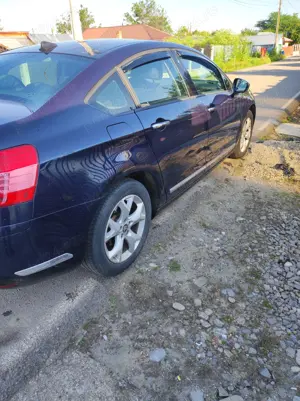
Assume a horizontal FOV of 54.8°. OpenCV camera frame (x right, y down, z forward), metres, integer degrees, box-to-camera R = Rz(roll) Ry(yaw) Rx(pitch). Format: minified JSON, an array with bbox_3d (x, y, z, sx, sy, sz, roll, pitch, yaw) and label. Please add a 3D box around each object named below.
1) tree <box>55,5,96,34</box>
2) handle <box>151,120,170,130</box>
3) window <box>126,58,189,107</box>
[{"bbox_3d":[-8.008,-18.310,32.370,4.700,6.300,4.600,-6,27,-10],"label":"tree"},{"bbox_3d":[0.075,-0.509,1.934,0.050,0.050,0.220,15,31,29],"label":"handle"},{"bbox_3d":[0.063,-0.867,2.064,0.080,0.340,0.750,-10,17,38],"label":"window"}]

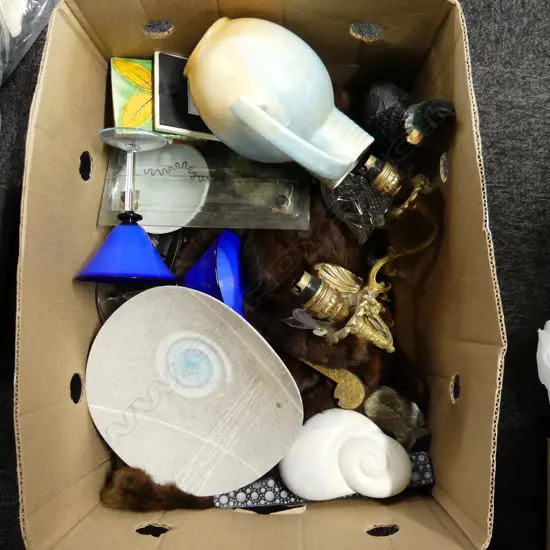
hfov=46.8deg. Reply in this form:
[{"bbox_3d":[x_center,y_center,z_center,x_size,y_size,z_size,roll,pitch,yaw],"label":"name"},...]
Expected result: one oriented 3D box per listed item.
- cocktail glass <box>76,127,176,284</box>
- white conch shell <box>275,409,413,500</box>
[{"bbox_3d":[-0.153,-0.070,0.670,0.104,0.104,0.151,1,84,0],"label":"cocktail glass"},{"bbox_3d":[0.073,0.186,0.655,0.136,0.085,0.093,0,80,0],"label":"white conch shell"}]

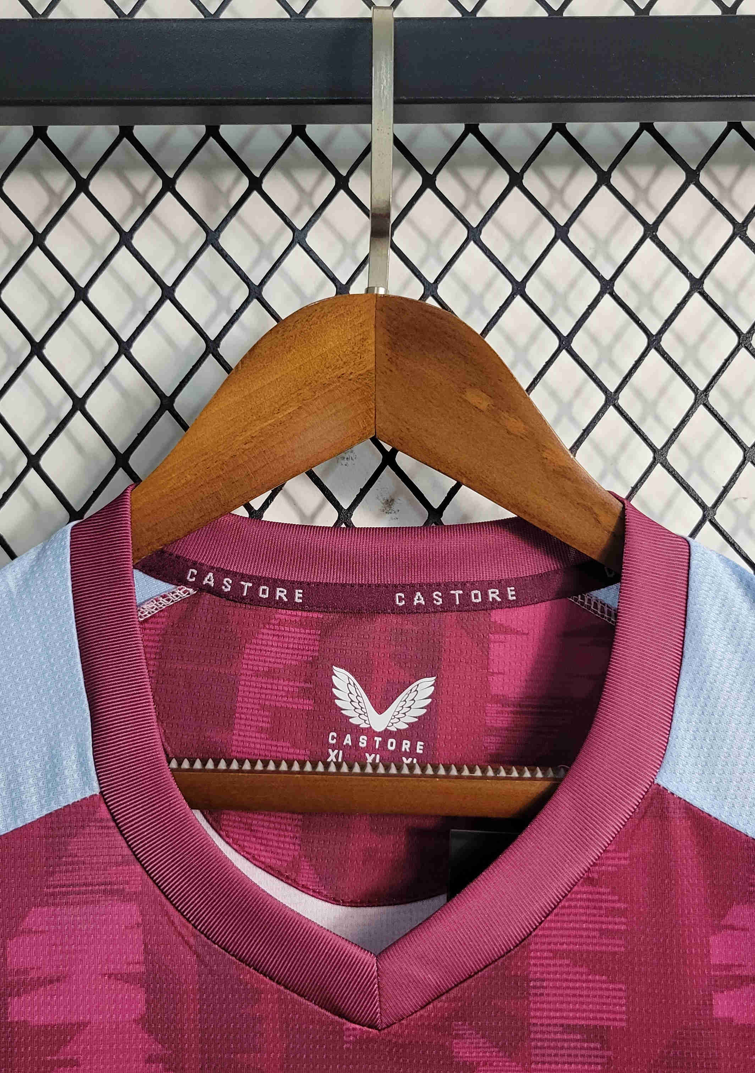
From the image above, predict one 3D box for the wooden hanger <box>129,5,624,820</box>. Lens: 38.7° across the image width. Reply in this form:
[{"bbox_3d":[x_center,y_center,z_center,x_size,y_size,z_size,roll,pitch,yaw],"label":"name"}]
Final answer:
[{"bbox_3d":[0.000,-0.045,0.382,0.440,0.280,0.060,0,0,0],"label":"wooden hanger"}]

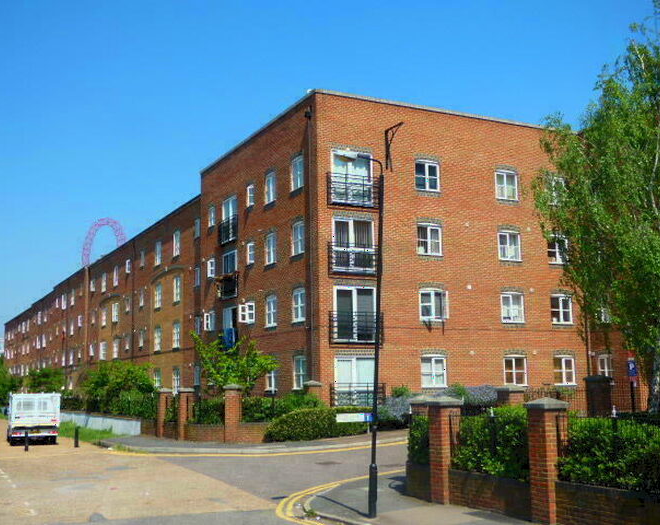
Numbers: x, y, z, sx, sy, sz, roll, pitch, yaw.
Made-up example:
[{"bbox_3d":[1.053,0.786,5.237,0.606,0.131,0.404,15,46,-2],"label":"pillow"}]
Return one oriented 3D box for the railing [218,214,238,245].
[{"bbox_3d":[-5.437,-1.680,46.549,0.250,1.450,2.430,3,-9,-27],"label":"railing"}]

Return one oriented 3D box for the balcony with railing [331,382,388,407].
[{"bbox_3d":[1.153,5.783,36.536,2.620,1.438,0.250,3,-9,-26],"label":"balcony with railing"}]

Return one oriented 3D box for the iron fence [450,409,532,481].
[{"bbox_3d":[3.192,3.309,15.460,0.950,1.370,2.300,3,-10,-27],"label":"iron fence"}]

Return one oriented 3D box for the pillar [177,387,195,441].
[{"bbox_3d":[-5.545,5.820,33.457,0.530,2.000,0.530,3,-9,-27],"label":"pillar"}]

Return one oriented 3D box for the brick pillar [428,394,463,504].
[{"bbox_3d":[2.196,3.561,16.535,0.500,1.980,0.500,3,-10,-27],"label":"brick pillar"}]

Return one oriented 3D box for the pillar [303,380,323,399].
[{"bbox_3d":[-0.643,5.497,32.957,0.530,2.000,0.530,3,-9,-26],"label":"pillar"}]

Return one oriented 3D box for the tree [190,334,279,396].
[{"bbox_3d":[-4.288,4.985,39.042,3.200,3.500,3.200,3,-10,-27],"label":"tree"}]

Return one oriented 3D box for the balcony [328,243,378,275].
[{"bbox_3d":[1.048,-0.050,37.370,2.545,1.480,0.250,3,-9,-26],"label":"balcony"}]

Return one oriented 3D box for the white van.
[{"bbox_3d":[-14.070,7.313,40.959,2.080,2.340,5.400,3,-9,-24],"label":"white van"}]

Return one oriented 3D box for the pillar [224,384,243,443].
[{"bbox_3d":[-3.989,6.273,36.131,0.600,2.360,0.600,-5,-9,25],"label":"pillar"}]

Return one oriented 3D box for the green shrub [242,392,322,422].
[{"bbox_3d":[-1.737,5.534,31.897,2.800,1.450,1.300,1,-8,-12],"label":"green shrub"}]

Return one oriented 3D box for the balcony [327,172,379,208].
[{"bbox_3d":[1.039,-3.099,37.723,2.450,1.386,0.280,3,-10,-27],"label":"balcony"}]

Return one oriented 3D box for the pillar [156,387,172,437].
[{"bbox_3d":[-6.767,6.142,35.557,0.530,2.000,0.530,3,-9,-27],"label":"pillar"}]

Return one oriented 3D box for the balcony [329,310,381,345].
[{"bbox_3d":[1.126,2.798,36.837,2.450,1.382,0.280,3,-10,-27],"label":"balcony"}]

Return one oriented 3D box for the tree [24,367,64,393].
[{"bbox_3d":[-22.952,10.451,69.700,3.200,4.200,3.200,2,-9,-18],"label":"tree"}]

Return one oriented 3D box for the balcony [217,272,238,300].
[{"bbox_3d":[-5.404,1.320,45.878,0.300,1.309,2.500,3,-10,-27],"label":"balcony"}]

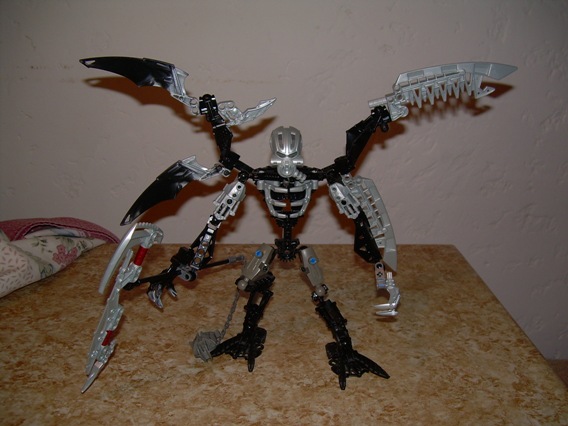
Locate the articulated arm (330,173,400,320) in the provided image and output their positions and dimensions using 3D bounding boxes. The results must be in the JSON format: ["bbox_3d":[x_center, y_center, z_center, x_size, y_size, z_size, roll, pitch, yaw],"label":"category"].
[{"bbox_3d":[0.073,0.029,0.583,0.063,0.135,0.045,0,18,0],"label":"articulated arm"}]

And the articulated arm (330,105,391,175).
[{"bbox_3d":[0.069,-0.067,0.560,0.028,0.072,0.025,41,0,0],"label":"articulated arm"}]

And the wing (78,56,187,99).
[{"bbox_3d":[-0.130,-0.123,0.550,0.102,0.027,0.015,9,0,-7],"label":"wing"}]

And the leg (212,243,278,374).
[{"bbox_3d":[-0.040,0.086,0.598,0.063,0.115,0.062,0,18,0],"label":"leg"}]

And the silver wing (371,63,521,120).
[{"bbox_3d":[0.141,-0.113,0.555,0.135,0.038,0.018,-14,0,0],"label":"silver wing"}]

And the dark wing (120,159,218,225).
[{"bbox_3d":[-0.106,-0.021,0.557,0.102,0.026,0.015,-34,0,-7],"label":"dark wing"}]

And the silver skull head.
[{"bbox_3d":[0.003,-0.054,0.554,0.030,0.043,0.034,0,18,0],"label":"silver skull head"}]

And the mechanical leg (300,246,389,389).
[{"bbox_3d":[0.056,0.092,0.577,0.077,0.118,0.066,0,18,0],"label":"mechanical leg"}]

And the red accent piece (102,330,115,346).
[{"bbox_3d":[-0.157,0.112,0.557,0.005,0.015,0.006,22,-6,0],"label":"red accent piece"}]

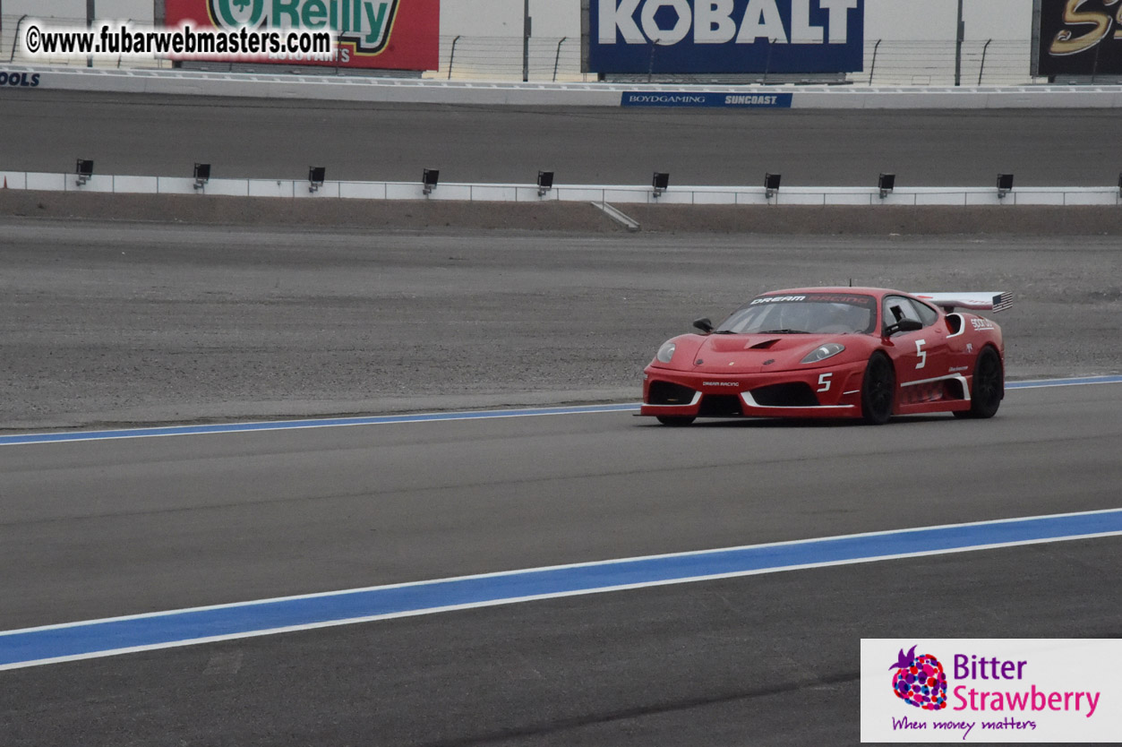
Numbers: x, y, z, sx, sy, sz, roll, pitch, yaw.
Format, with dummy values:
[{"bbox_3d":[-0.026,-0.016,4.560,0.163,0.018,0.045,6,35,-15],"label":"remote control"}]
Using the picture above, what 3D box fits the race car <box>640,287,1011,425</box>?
[{"bbox_3d":[2.300,-0.169,62.300,1.980,1.180,4.550,0,1,24],"label":"race car"}]

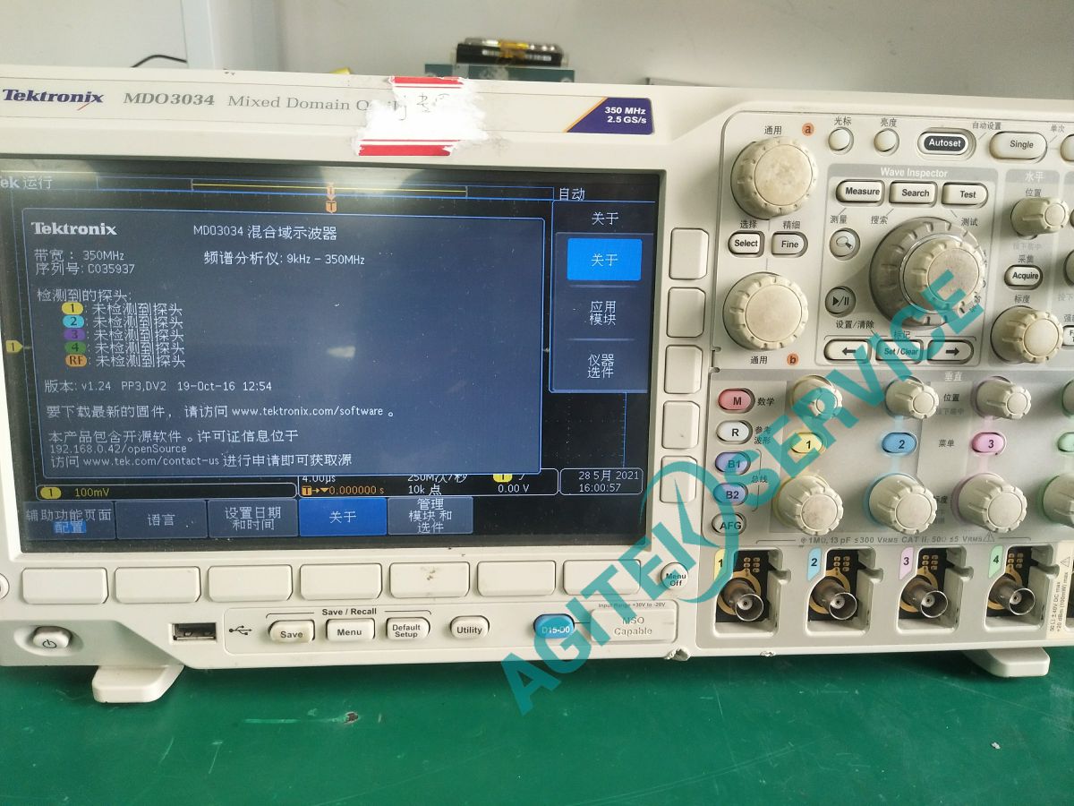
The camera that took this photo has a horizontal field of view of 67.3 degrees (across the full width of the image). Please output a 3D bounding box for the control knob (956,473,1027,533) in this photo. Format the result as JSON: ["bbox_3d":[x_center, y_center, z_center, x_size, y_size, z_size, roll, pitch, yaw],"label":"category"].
[{"bbox_3d":[0.153,0.034,0.270,0.018,0.018,0.010,0,9,-4],"label":"control knob"}]

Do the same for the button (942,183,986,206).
[{"bbox_3d":[0.134,-0.065,0.252,0.013,0.007,0.003,0,9,-5],"label":"button"}]

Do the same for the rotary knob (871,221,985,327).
[{"bbox_3d":[0.123,-0.040,0.248,0.035,0.035,0.016,0,9,-5],"label":"rotary knob"}]

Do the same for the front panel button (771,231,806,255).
[{"bbox_3d":[0.079,-0.050,0.255,0.011,0.007,0.003,0,9,-4],"label":"front panel button"}]

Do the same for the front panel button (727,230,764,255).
[{"bbox_3d":[0.065,-0.049,0.249,0.010,0.007,0.003,0,9,-5],"label":"front panel button"}]

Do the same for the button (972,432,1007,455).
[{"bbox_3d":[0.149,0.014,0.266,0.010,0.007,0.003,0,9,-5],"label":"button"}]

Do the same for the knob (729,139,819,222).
[{"bbox_3d":[0.072,-0.068,0.242,0.024,0.024,0.011,0,9,-5],"label":"knob"}]

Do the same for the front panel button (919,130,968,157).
[{"bbox_3d":[0.128,-0.081,0.253,0.015,0.007,0.003,0,9,-4],"label":"front panel button"}]

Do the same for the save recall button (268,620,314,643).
[{"bbox_3d":[-0.080,0.074,0.262,0.013,0.007,0.003,0,9,-4],"label":"save recall button"}]

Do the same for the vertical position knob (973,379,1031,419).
[{"bbox_3d":[0.151,-0.001,0.259,0.013,0.013,0.011,0,9,-5],"label":"vertical position knob"}]

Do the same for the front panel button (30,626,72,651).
[{"bbox_3d":[-0.152,0.074,0.251,0.011,0.007,0.004,0,9,-5],"label":"front panel button"}]

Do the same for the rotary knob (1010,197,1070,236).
[{"bbox_3d":[0.160,-0.059,0.255,0.013,0.013,0.011,0,9,-4],"label":"rotary knob"}]

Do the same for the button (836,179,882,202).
[{"bbox_3d":[0.102,-0.067,0.254,0.014,0.007,0.003,0,9,-4],"label":"button"}]

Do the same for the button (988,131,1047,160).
[{"bbox_3d":[0.150,-0.080,0.251,0.017,0.008,0.003,0,9,-5],"label":"button"}]

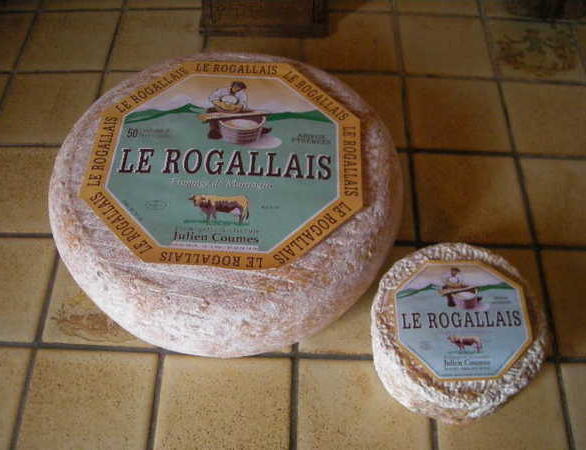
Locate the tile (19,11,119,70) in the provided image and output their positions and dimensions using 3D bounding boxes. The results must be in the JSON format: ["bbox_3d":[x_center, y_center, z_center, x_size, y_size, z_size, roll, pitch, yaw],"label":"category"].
[{"bbox_3d":[-0.251,-0.209,0.691,0.099,0.008,0.099,1,57,1],"label":"tile"}]

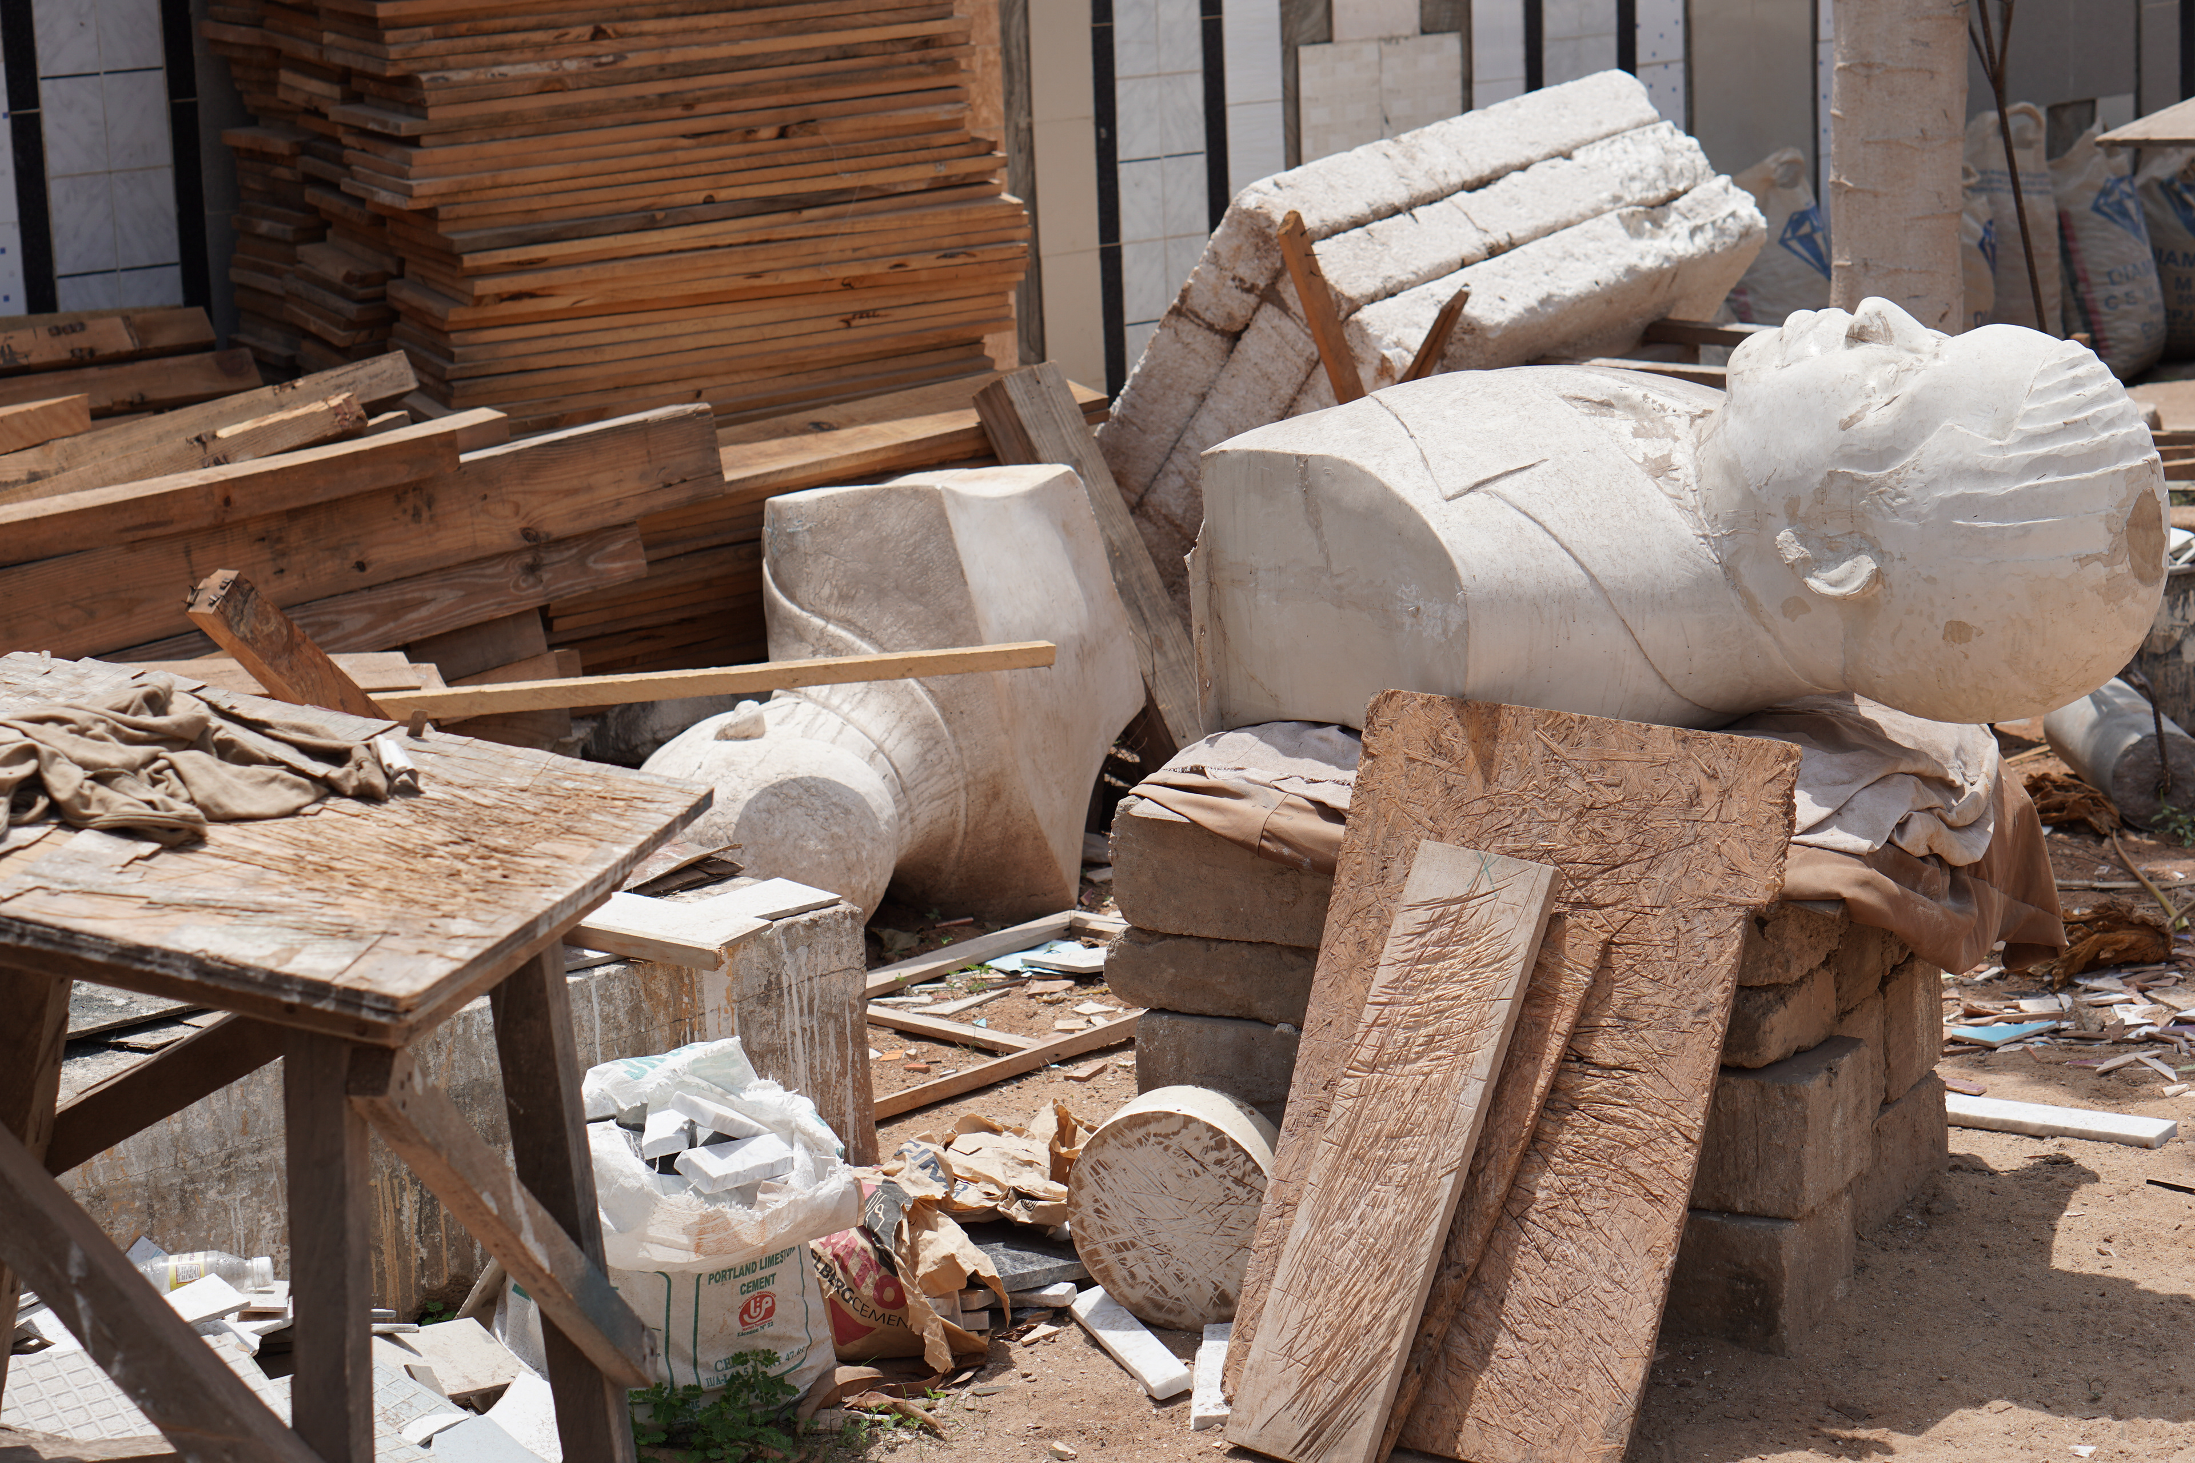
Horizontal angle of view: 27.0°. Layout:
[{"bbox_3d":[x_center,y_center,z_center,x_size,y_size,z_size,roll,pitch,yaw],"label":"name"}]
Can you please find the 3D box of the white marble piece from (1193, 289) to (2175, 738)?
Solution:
[{"bbox_3d":[0.727,-0.272,5.699,1.190,0.499,0.740,-1,12,8],"label":"white marble piece"}]

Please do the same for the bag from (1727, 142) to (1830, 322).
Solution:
[{"bbox_3d":[1.957,-1.292,12.965,0.380,0.750,0.260,-10,14,-31],"label":"bag"}]

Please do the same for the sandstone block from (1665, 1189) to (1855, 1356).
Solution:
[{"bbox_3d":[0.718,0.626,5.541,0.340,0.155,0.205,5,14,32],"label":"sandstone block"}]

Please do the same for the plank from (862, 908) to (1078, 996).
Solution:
[{"bbox_3d":[-0.242,0.362,7.296,0.052,0.022,0.546,8,16,40],"label":"plank"}]

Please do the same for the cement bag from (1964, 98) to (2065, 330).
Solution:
[{"bbox_3d":[2.735,-1.479,13.621,0.360,0.780,0.260,-10,14,-31],"label":"cement bag"}]

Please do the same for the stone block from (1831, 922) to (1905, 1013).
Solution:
[{"bbox_3d":[0.839,0.264,5.769,0.290,0.140,0.190,5,14,32],"label":"stone block"}]

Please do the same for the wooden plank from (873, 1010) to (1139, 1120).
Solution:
[{"bbox_3d":[-0.127,0.486,6.662,0.022,0.032,0.633,9,16,43],"label":"wooden plank"}]

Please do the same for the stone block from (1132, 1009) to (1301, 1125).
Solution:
[{"bbox_3d":[0.271,0.411,5.653,0.400,0.152,0.200,5,14,30],"label":"stone block"}]

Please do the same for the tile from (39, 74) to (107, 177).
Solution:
[{"bbox_3d":[-2.166,-1.282,9.686,0.147,0.209,0.010,-12,15,-40],"label":"tile"}]

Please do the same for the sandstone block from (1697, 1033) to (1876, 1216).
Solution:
[{"bbox_3d":[0.687,0.452,5.416,0.400,0.152,0.200,5,14,30],"label":"sandstone block"}]

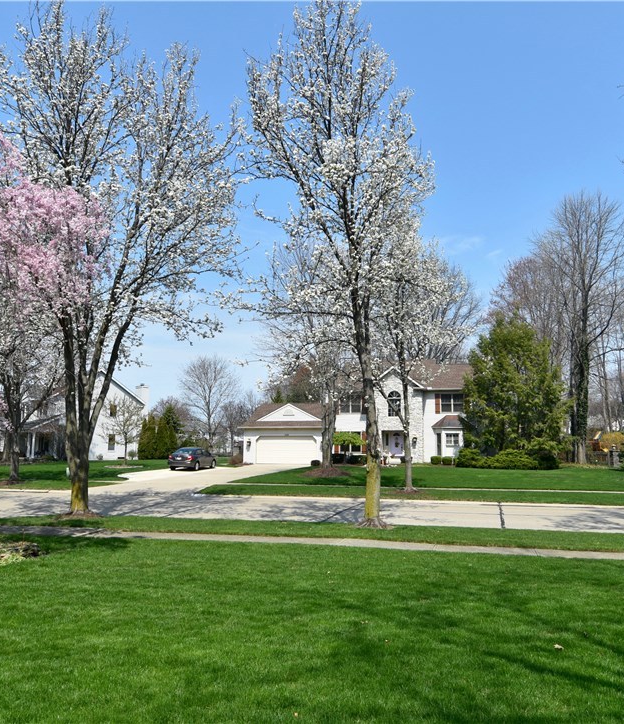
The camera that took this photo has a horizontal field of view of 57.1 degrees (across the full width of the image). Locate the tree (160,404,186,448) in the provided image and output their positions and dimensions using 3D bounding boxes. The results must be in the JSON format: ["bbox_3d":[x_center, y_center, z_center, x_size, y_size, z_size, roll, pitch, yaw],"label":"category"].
[{"bbox_3d":[-13.582,6.699,55.601,2.700,5.145,2.700,2,-8,-14],"label":"tree"}]

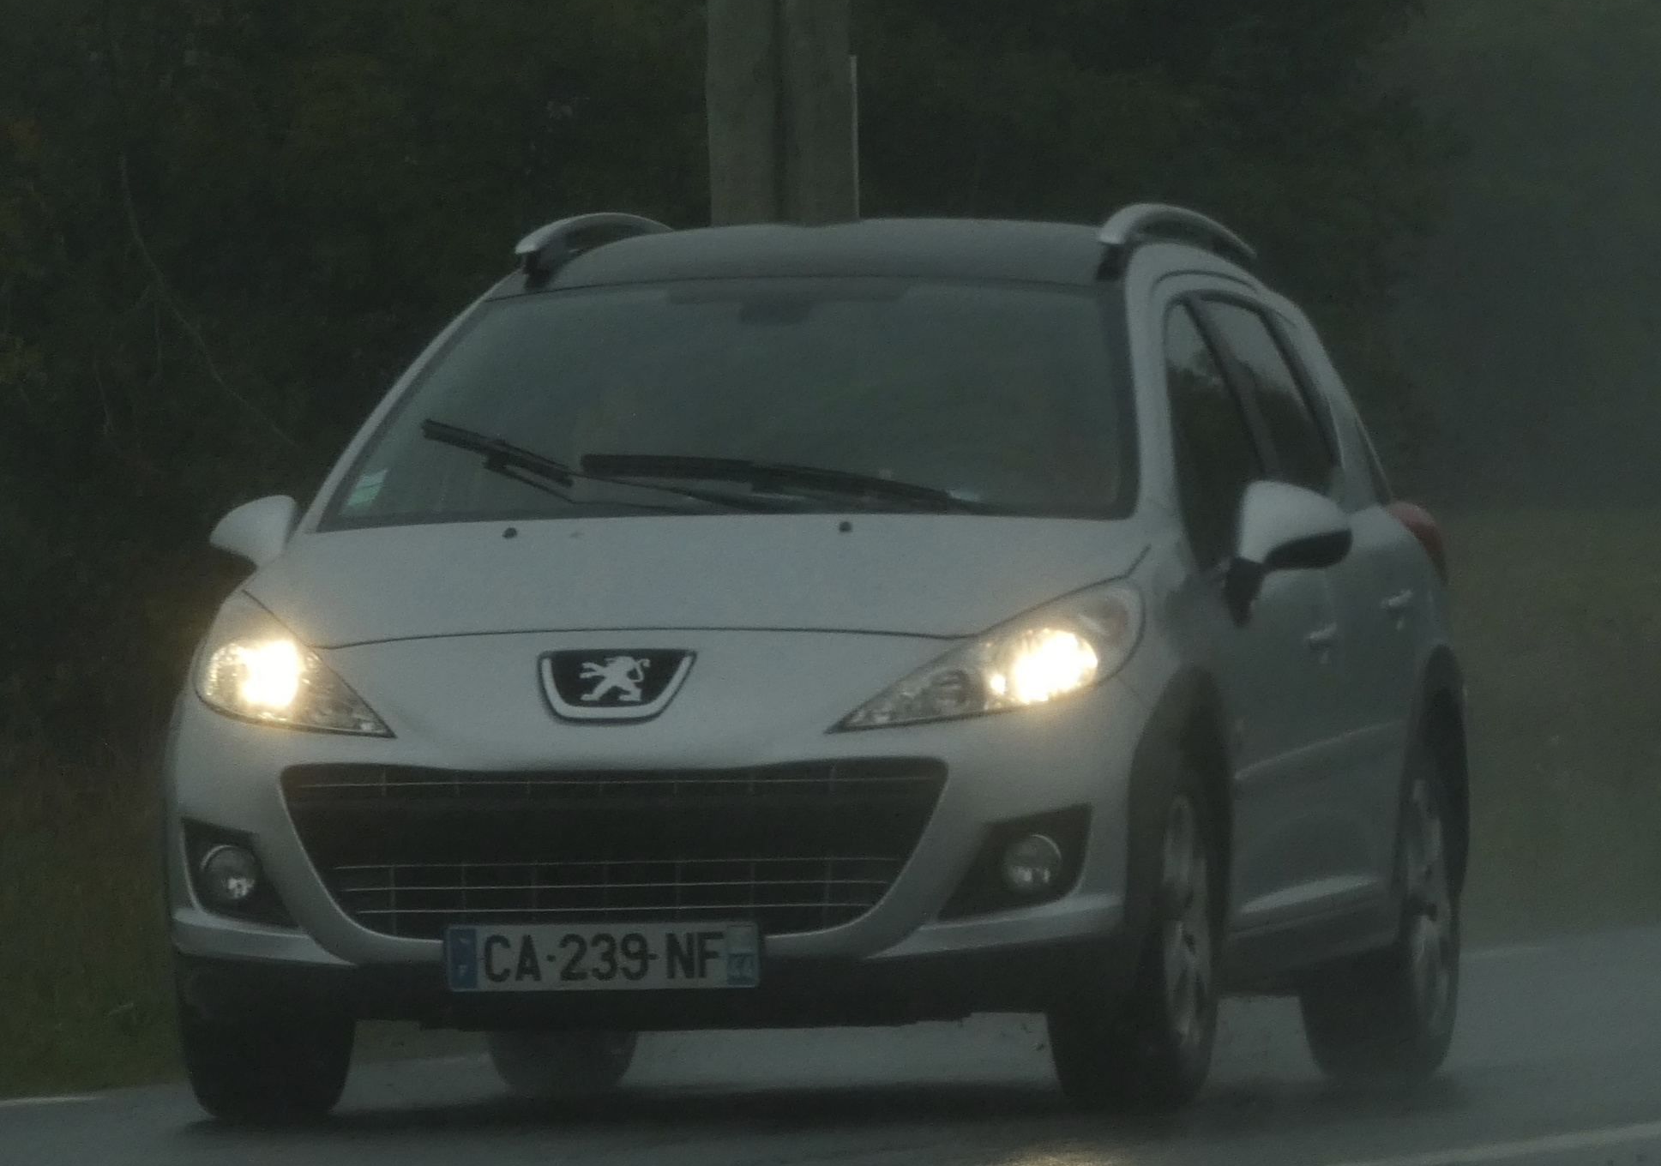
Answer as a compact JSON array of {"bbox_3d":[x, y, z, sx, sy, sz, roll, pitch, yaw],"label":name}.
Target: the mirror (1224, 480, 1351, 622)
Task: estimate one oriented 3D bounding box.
[{"bbox_3d":[0.788,-0.059,24.690,0.215,0.240,0.165,-1,-1,11],"label":"mirror"}]

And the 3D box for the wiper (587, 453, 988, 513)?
[{"bbox_3d":[-0.070,-0.166,24.272,0.720,0.075,0.100,6,1,12],"label":"wiper"}]

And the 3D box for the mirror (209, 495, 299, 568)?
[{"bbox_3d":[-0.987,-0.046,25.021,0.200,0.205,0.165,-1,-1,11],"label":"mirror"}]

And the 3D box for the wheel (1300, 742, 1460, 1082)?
[{"bbox_3d":[0.997,0.609,26.512,0.205,0.615,0.615,-1,-1,11],"label":"wheel"}]

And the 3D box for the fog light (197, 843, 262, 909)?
[{"bbox_3d":[-0.984,0.485,23.735,0.105,0.105,0.075,-1,-1,11],"label":"fog light"}]

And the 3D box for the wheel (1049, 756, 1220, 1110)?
[{"bbox_3d":[0.504,0.571,24.021,0.205,0.615,0.615,-1,-1,11],"label":"wheel"}]

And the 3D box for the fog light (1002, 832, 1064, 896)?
[{"bbox_3d":[0.336,0.460,23.489,0.105,0.105,0.075,-1,-1,11],"label":"fog light"}]

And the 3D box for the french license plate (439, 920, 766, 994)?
[{"bbox_3d":[-0.368,0.608,23.361,0.522,0.113,0.020,-1,-1,11],"label":"french license plate"}]

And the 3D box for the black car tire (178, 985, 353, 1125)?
[{"bbox_3d":[-0.945,0.598,24.291,0.205,0.615,0.615,-1,-1,11],"label":"black car tire"}]

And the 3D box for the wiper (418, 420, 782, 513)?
[{"bbox_3d":[-0.391,-0.189,24.413,0.750,0.090,0.120,13,8,38],"label":"wiper"}]

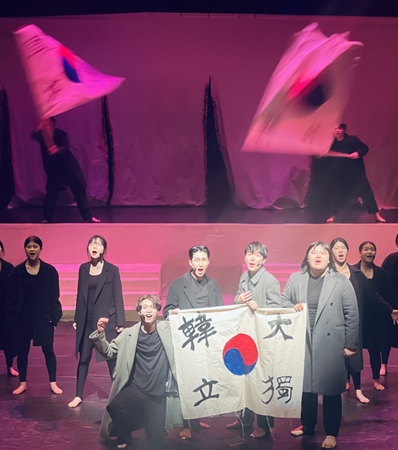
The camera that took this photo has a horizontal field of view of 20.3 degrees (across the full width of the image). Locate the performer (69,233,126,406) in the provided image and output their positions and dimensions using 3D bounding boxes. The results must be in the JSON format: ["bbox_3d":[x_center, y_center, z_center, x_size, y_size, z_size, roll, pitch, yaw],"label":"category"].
[{"bbox_3d":[-1.009,0.946,11.025,0.560,1.660,0.500,0,5,0],"label":"performer"}]

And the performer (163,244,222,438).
[{"bbox_3d":[-0.055,1.043,9.996,0.550,1.700,0.460,-1,6,-6],"label":"performer"}]

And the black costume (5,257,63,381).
[{"bbox_3d":[-1.706,0.990,11.481,0.570,1.250,0.380,0,5,-3],"label":"black costume"}]

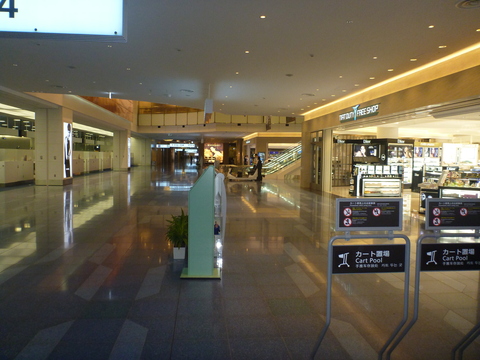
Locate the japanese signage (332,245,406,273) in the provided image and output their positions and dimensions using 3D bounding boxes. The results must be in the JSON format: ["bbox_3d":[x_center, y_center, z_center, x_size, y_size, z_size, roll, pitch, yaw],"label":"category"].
[{"bbox_3d":[0.830,0.509,2.500,0.497,0.184,0.020,0,4,-8],"label":"japanese signage"}]

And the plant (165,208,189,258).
[{"bbox_3d":[-0.946,0.845,6.137,0.450,0.786,0.450,1,4,-6],"label":"plant"}]

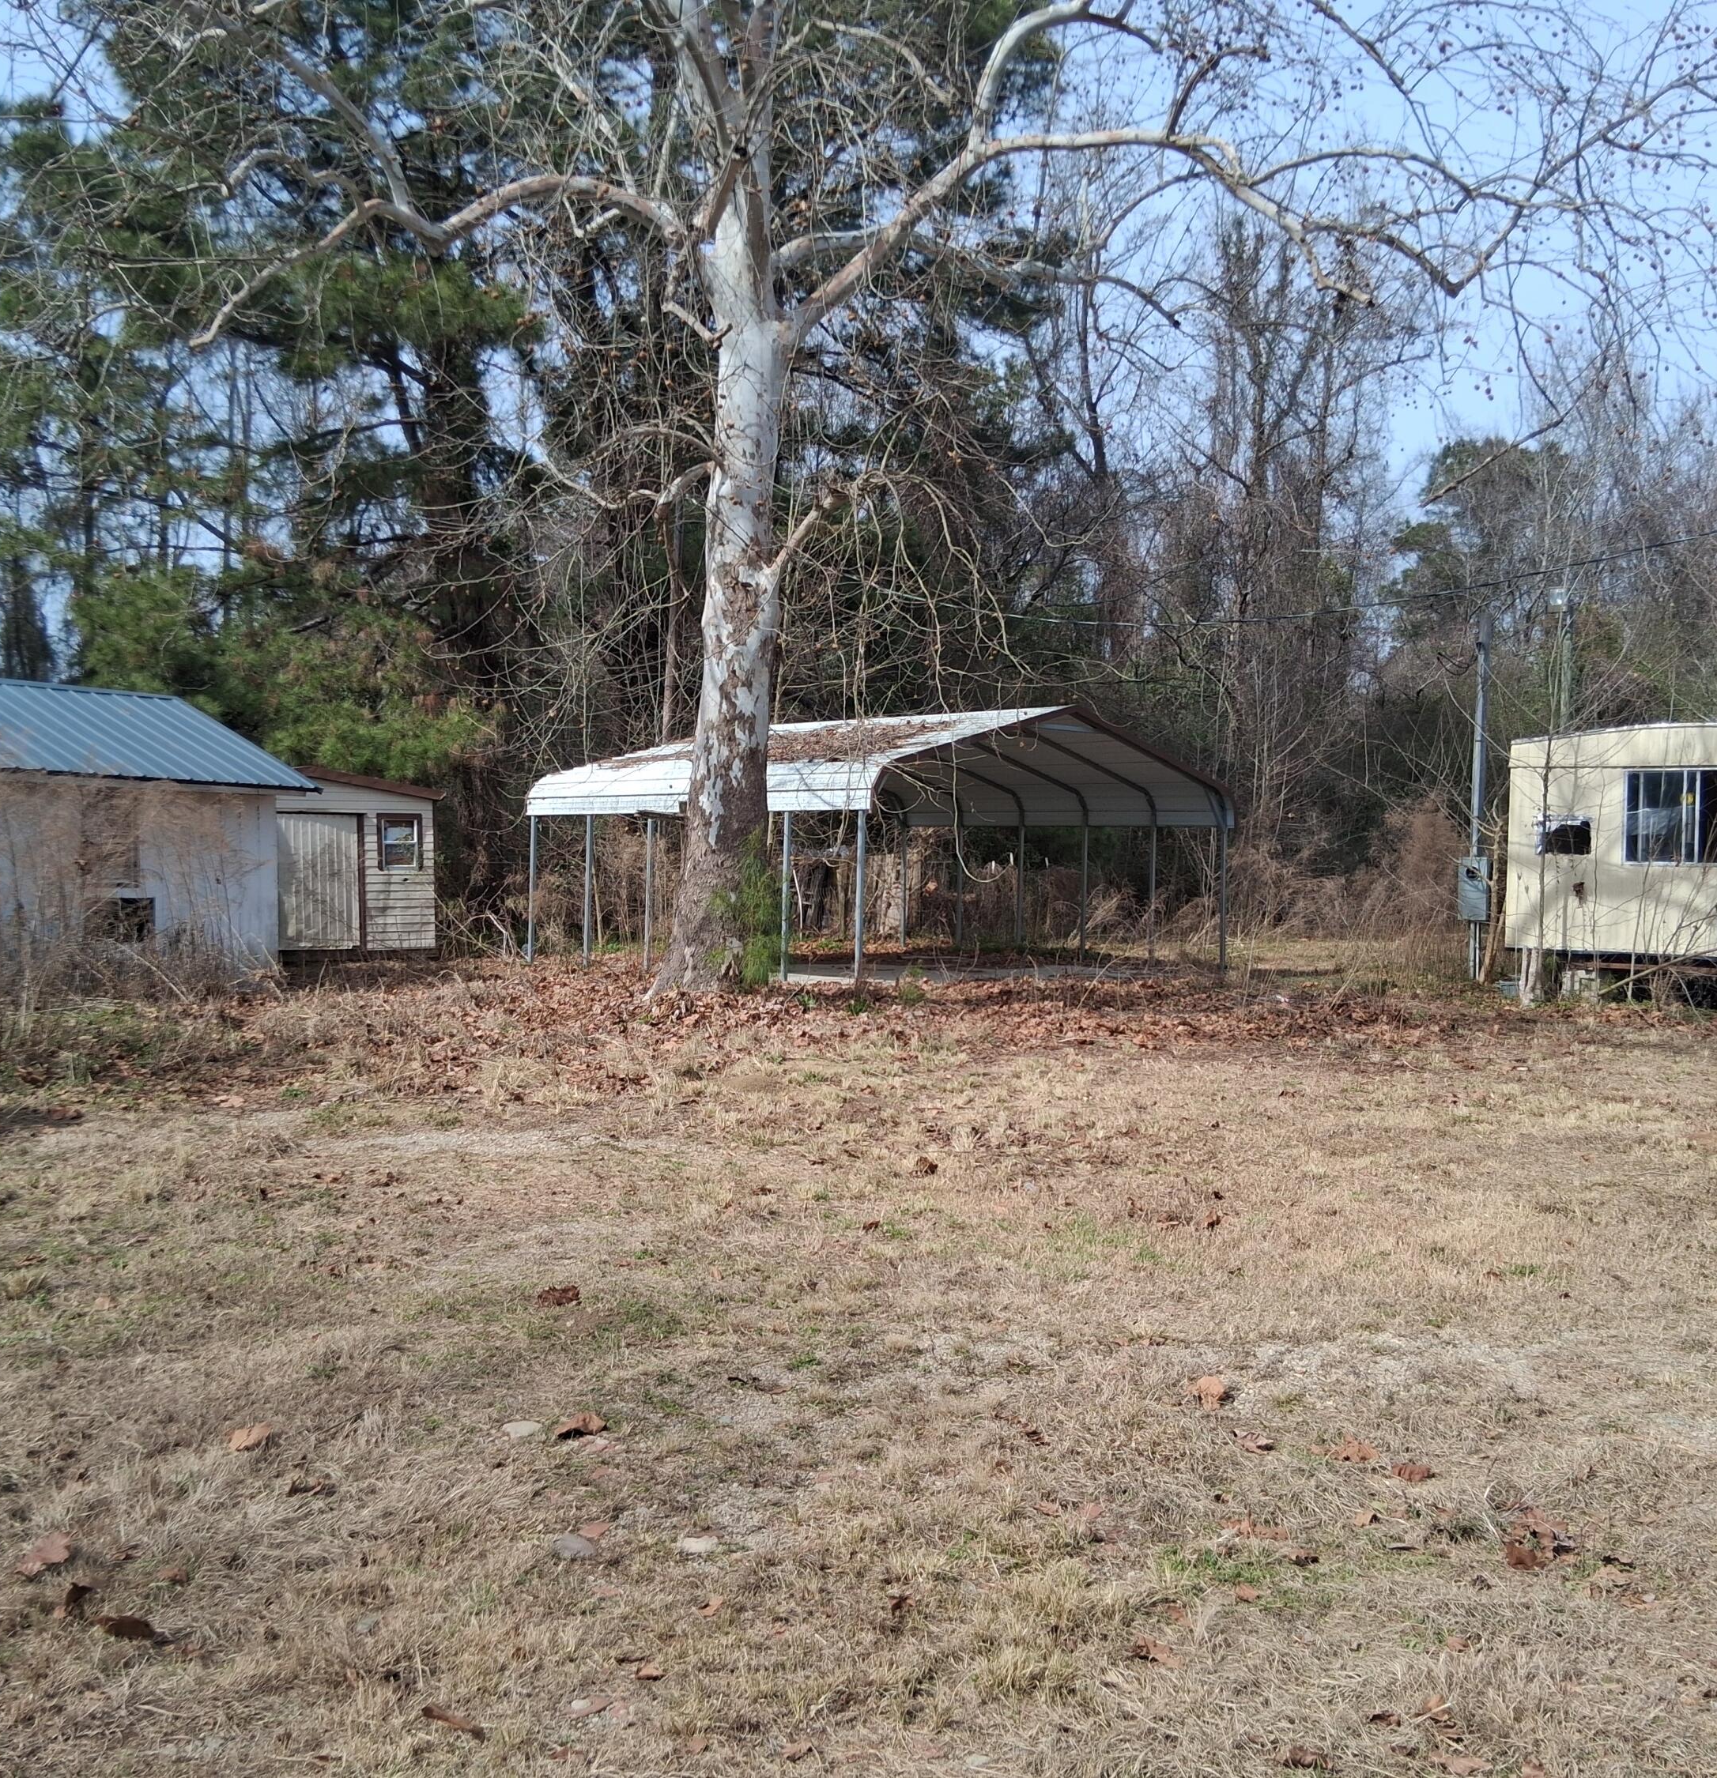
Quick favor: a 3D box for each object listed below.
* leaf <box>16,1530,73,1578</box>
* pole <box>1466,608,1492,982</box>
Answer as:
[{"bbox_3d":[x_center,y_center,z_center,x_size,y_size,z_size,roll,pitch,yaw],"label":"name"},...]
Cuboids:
[{"bbox_3d":[-1.666,1.363,3.644,0.140,0.055,0.090,0,2,-41],"label":"leaf"},{"bbox_3d":[7.808,-1.183,22.353,0.180,4.720,0.180,1,1,0],"label":"pole"}]

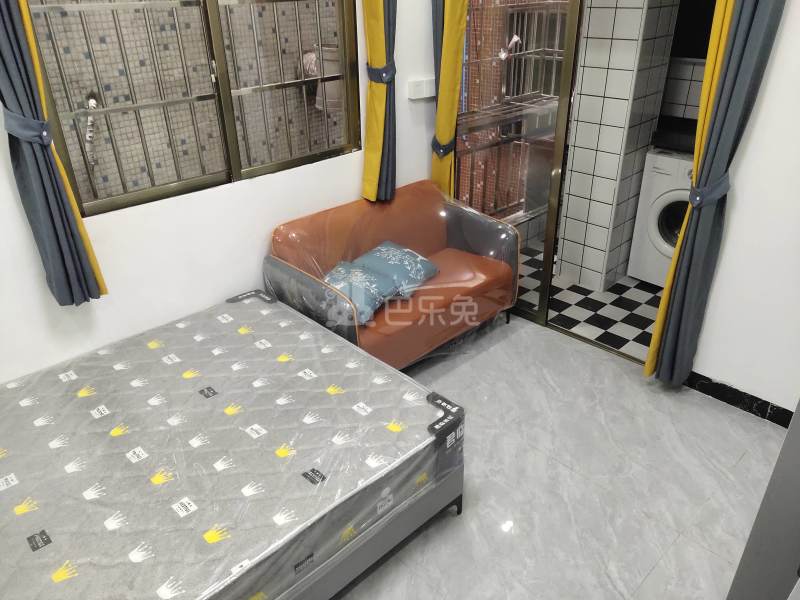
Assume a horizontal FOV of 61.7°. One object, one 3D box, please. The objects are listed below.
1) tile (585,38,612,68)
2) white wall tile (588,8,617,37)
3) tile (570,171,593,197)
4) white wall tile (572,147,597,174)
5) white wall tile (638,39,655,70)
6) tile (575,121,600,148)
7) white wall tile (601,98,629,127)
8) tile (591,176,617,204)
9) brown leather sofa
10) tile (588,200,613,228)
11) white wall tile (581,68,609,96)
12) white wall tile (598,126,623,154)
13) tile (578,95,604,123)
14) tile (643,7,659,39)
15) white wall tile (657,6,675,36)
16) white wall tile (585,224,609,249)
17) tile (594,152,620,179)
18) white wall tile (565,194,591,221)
[{"bbox_3d":[1.092,-1.353,3.676,0.147,0.149,0.012,25,37,39],"label":"tile"},{"bbox_3d":[1.091,-1.489,3.605,0.147,0.149,0.012,25,37,39],"label":"white wall tile"},{"bbox_3d":[1.115,-0.707,4.104,0.010,0.151,0.151,-26,37,-38],"label":"tile"},{"bbox_3d":[1.093,-0.820,3.958,0.147,0.149,0.012,25,37,39],"label":"white wall tile"},{"bbox_3d":[1.336,-1.327,3.639,0.151,0.151,0.010,-26,37,-38],"label":"white wall tile"},{"bbox_3d":[1.111,-0.975,3.953,0.150,0.150,0.010,25,37,39],"label":"tile"},{"bbox_3d":[1.198,-1.042,3.724,0.147,0.149,0.012,25,37,39],"label":"white wall tile"},{"bbox_3d":[1.199,-0.645,3.935,0.147,0.149,0.012,25,37,39],"label":"tile"},{"bbox_3d":[0.001,-0.095,3.490,1.220,0.770,0.665,-25,37,-38],"label":"brown leather sofa"},{"bbox_3d":[1.224,-0.521,4.081,0.010,0.151,0.151,-26,37,-38],"label":"tile"},{"bbox_3d":[1.108,-1.244,3.810,0.010,0.151,0.151,-26,37,-38],"label":"white wall tile"},{"bbox_3d":[1.218,-0.925,3.858,0.150,0.150,0.010,25,37,39],"label":"white wall tile"},{"bbox_3d":[1.093,-1.085,3.818,0.147,0.149,0.012,25,37,39],"label":"tile"},{"bbox_3d":[1.335,-1.463,3.559,0.010,0.150,0.143,25,37,39],"label":"tile"},{"bbox_3d":[1.440,-1.513,3.657,0.151,0.151,0.010,-26,37,-38],"label":"white wall tile"},{"bbox_3d":[1.222,-0.386,4.143,0.150,0.150,0.010,25,37,39],"label":"white wall tile"},{"bbox_3d":[1.221,-0.790,3.934,0.010,0.151,0.151,-26,37,-38],"label":"tile"},{"bbox_3d":[1.113,-0.570,4.167,0.150,0.150,0.010,25,37,39],"label":"white wall tile"}]

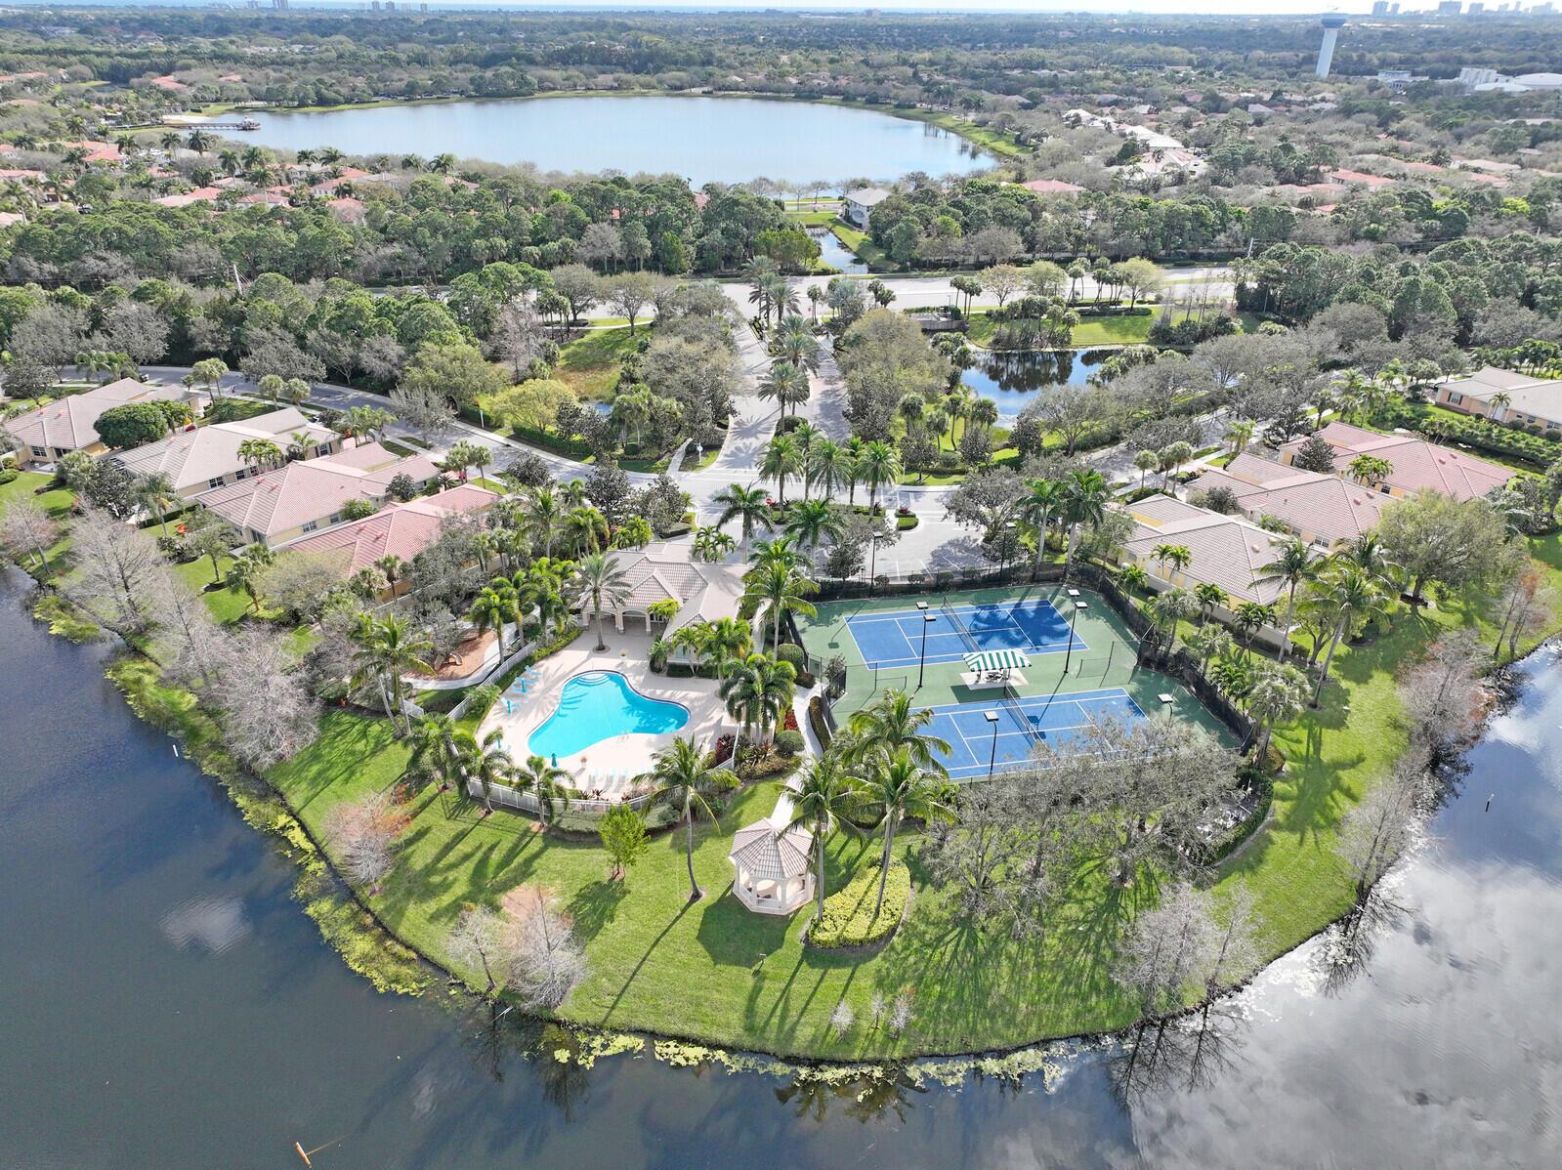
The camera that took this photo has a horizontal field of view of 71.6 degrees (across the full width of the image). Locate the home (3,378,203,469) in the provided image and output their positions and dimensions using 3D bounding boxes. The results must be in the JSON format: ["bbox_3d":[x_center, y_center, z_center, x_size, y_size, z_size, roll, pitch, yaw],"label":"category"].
[{"bbox_3d":[-104.324,-26.675,166.903,16.600,6.700,24.700,9,29,16],"label":"home"}]

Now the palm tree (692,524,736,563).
[{"bbox_3d":[-7.739,-3.755,125.586,5.200,6.700,5.200,0,28,0],"label":"palm tree"}]

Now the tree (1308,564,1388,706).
[{"bbox_3d":[52.329,5.499,102.224,7.800,14.000,7.800,1,28,0],"label":"tree"}]

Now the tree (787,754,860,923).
[{"bbox_3d":[2.617,18.185,76.145,5.500,15.010,5.500,2,28,2],"label":"tree"}]

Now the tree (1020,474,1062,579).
[{"bbox_3d":[29.679,-6.085,124.531,5.667,12.490,5.667,1,28,0],"label":"tree"}]

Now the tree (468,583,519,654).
[{"bbox_3d":[-28.576,4.199,108.575,4.800,8.590,4.600,1,28,0],"label":"tree"}]

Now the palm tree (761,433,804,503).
[{"bbox_3d":[0.178,-13.628,139.309,5.700,11.320,5.600,1,28,0],"label":"palm tree"}]

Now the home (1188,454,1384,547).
[{"bbox_3d":[70.107,-11.477,142.058,18.000,6.600,25.800,-21,35,-34],"label":"home"}]

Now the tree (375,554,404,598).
[{"bbox_3d":[-43.044,-0.531,119.784,3.400,5.860,3.400,-10,30,-19],"label":"tree"}]

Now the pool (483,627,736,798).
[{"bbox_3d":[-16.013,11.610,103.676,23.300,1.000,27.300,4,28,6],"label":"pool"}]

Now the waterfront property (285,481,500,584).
[{"bbox_3d":[-43.236,-6.838,130.796,17.400,6.700,25.300,20,34,31],"label":"waterfront property"}]

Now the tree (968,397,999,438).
[{"bbox_3d":[31.374,-24.989,165.131,4.300,7.600,4.300,1,28,0],"label":"tree"}]

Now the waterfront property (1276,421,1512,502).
[{"bbox_3d":[87.806,-18.020,154.676,18.000,6.600,25.700,-20,35,-34],"label":"waterfront property"}]

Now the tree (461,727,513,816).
[{"bbox_3d":[-23.575,15.300,87.966,4.200,8.310,4.200,0,28,0],"label":"tree"}]

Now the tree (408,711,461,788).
[{"bbox_3d":[-28.926,14.175,91.428,4.500,7.280,4.400,1,28,0],"label":"tree"}]

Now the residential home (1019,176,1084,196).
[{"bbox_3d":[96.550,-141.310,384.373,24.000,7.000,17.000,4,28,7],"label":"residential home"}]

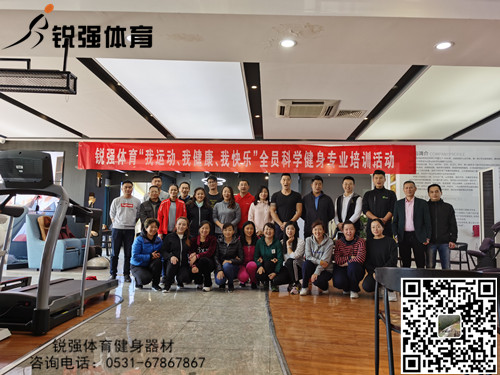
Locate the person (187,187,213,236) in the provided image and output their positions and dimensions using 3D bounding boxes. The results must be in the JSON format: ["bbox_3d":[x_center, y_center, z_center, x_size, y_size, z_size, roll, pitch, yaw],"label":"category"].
[{"bbox_3d":[-0.854,0.808,6.521,0.480,1.617,0.310,2,-6,-5],"label":"person"}]

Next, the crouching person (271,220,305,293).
[{"bbox_3d":[0.571,1.013,5.780,0.500,1.060,0.700,0,-6,4],"label":"crouching person"}]

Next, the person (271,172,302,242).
[{"bbox_3d":[0.594,0.668,6.265,0.520,1.830,0.320,-1,-6,6],"label":"person"}]

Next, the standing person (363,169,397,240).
[{"bbox_3d":[2.033,0.674,6.125,0.560,1.901,0.330,1,-6,8],"label":"standing person"}]

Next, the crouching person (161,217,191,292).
[{"bbox_3d":[-1.151,0.991,5.986,0.500,1.074,0.680,3,-6,-12],"label":"crouching person"}]

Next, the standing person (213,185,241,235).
[{"bbox_3d":[-0.378,0.793,6.402,0.460,1.610,0.290,0,-6,1],"label":"standing person"}]

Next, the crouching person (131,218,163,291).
[{"bbox_3d":[-1.537,1.002,5.848,0.500,1.071,0.650,4,-6,-24],"label":"crouching person"}]

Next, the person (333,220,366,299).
[{"bbox_3d":[1.441,1.013,5.650,0.530,1.060,0.670,0,-6,8],"label":"person"}]

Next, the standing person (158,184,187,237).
[{"bbox_3d":[-1.292,0.758,6.500,0.490,1.660,0.300,1,-6,-5],"label":"standing person"}]

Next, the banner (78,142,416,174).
[{"bbox_3d":[-0.060,-0.720,9.433,8.050,0.655,0.040,0,-6,2],"label":"banner"}]

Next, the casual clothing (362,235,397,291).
[{"bbox_3d":[1.894,1.137,5.652,0.520,0.819,0.650,0,-6,12],"label":"casual clothing"}]

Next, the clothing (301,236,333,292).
[{"bbox_3d":[1.003,1.118,5.810,0.480,0.801,0.650,1,-6,5],"label":"clothing"}]

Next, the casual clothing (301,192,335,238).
[{"bbox_3d":[1.090,0.449,6.300,0.540,0.740,0.320,0,-6,6],"label":"casual clothing"}]

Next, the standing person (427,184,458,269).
[{"bbox_3d":[3.011,0.768,6.100,0.490,1.680,0.300,-1,-6,14],"label":"standing person"}]

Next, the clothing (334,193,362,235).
[{"bbox_3d":[1.591,0.436,6.300,0.480,0.700,0.300,0,-6,8],"label":"clothing"}]

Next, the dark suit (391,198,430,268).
[{"bbox_3d":[2.465,0.850,5.930,0.570,1.430,0.330,0,-6,14],"label":"dark suit"}]

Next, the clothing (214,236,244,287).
[{"bbox_3d":[-0.308,1.127,5.862,0.460,0.774,0.580,1,-6,6],"label":"clothing"}]

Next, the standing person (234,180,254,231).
[{"bbox_3d":[-0.087,0.767,6.807,0.500,1.750,0.300,0,-6,1],"label":"standing person"}]

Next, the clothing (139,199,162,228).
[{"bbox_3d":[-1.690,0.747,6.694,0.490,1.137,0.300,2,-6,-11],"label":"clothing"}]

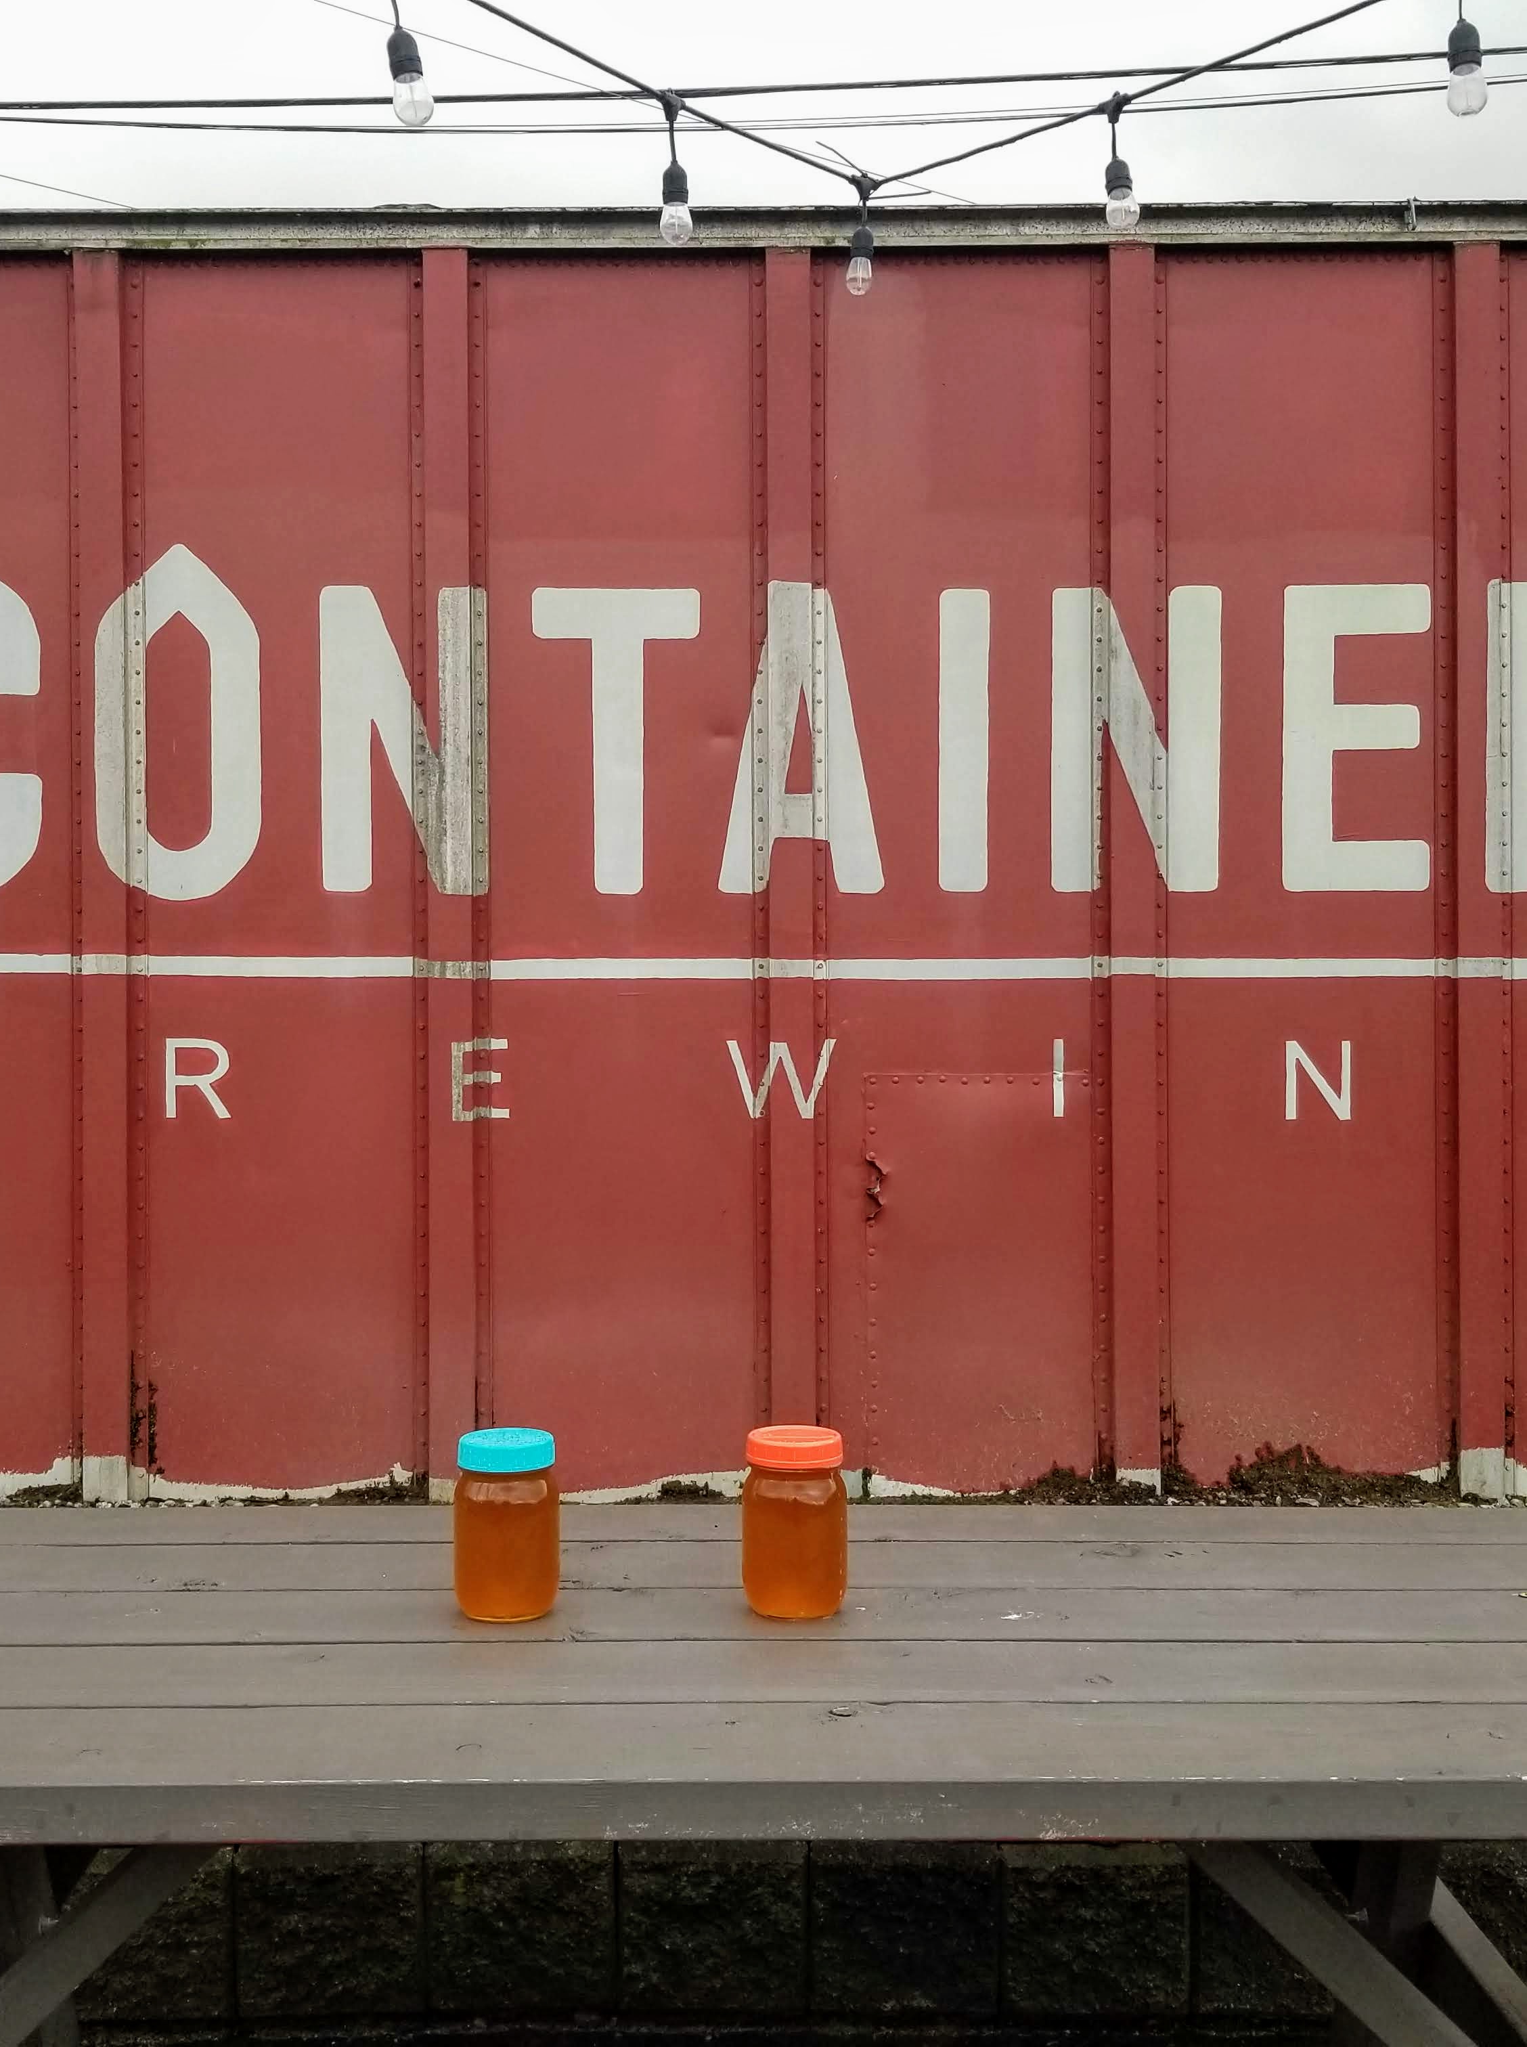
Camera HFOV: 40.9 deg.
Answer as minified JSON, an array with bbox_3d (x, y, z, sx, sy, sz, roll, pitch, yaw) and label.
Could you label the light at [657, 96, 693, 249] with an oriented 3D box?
[{"bbox_3d":[-0.120,-1.159,2.780,0.047,0.207,0.047,0,1,0],"label":"light"}]

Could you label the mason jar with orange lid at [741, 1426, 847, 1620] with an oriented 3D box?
[{"bbox_3d":[0.026,0.406,1.670,0.086,0.139,0.086,0,1,0],"label":"mason jar with orange lid"}]

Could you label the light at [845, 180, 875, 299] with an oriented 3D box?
[{"bbox_3d":[0.158,-1.278,3.330,0.047,0.193,0.047,0,1,0],"label":"light"}]

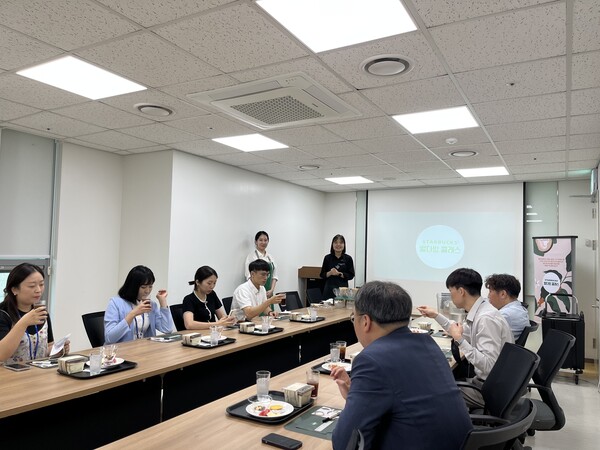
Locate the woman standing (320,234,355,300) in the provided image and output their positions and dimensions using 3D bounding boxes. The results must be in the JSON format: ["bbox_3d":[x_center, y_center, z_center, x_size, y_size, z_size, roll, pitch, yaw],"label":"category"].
[{"bbox_3d":[0.559,1.002,6.817,0.480,1.704,0.310,1,-3,10],"label":"woman standing"}]

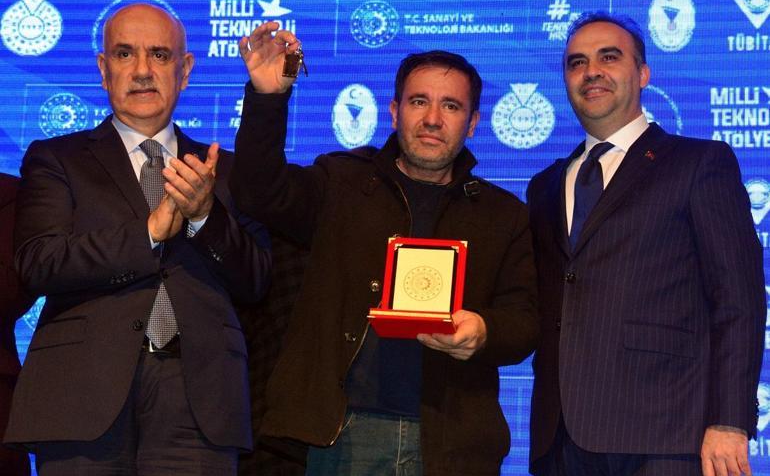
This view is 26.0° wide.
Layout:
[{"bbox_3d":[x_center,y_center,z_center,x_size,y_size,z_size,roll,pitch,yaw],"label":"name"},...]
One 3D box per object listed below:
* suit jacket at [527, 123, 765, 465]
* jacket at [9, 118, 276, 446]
[{"bbox_3d":[0.563,0.097,3.650,0.560,0.760,0.340,-6,-12,38],"label":"suit jacket"},{"bbox_3d":[-0.519,0.081,3.500,0.570,0.735,0.410,5,-10,-20],"label":"jacket"}]

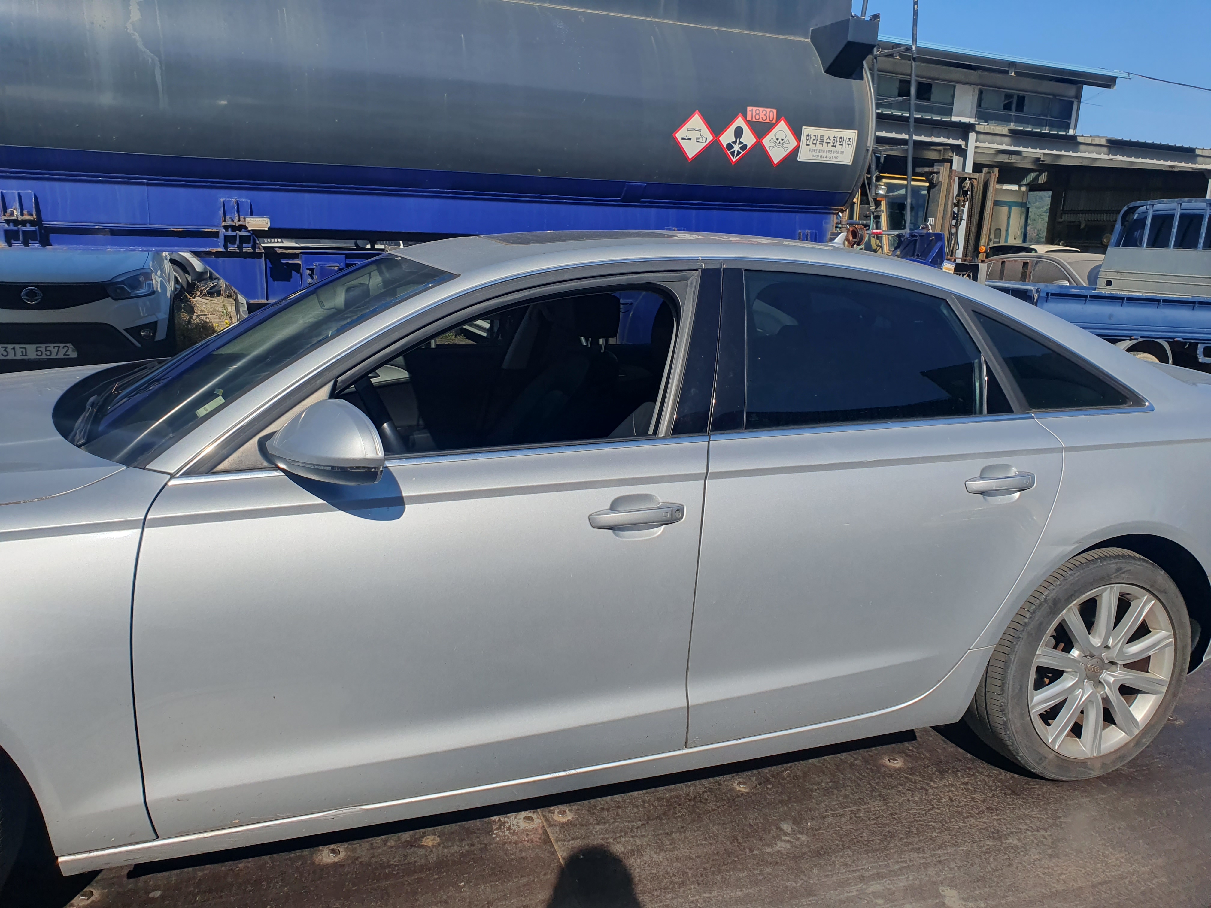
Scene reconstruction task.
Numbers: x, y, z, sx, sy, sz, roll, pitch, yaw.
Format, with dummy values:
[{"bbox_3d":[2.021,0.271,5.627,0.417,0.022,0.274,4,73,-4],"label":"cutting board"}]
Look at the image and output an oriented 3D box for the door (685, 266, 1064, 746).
[{"bbox_3d":[0.637,0.103,2.280,1.020,1.110,0.320,-3,11,-18],"label":"door"}]

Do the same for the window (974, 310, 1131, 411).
[{"bbox_3d":[1.230,-0.263,2.486,0.482,0.301,0.050,-3,-20,-25],"label":"window"}]

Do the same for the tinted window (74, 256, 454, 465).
[{"bbox_3d":[-0.929,-0.289,2.514,0.950,0.130,1.450,-34,19,-10],"label":"tinted window"}]

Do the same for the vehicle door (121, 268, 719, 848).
[{"bbox_3d":[-0.297,0.154,1.973,1.270,1.125,0.320,-3,11,-18],"label":"vehicle door"}]

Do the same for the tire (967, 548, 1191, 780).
[{"bbox_3d":[1.324,0.575,2.584,0.670,0.670,0.248,-3,11,-18],"label":"tire"}]

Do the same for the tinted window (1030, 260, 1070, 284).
[{"bbox_3d":[6.635,-2.675,13.500,0.070,0.430,0.920,17,0,-29],"label":"tinted window"}]

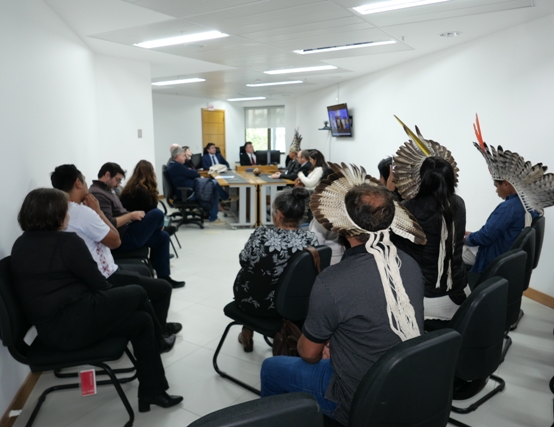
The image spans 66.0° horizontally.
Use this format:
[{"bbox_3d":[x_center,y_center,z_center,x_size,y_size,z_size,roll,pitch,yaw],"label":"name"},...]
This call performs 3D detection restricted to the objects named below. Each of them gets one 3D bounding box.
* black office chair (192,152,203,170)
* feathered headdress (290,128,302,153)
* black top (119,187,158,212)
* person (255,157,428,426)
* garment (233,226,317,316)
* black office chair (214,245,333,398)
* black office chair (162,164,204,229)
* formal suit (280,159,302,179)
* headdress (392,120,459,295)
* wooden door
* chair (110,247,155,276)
[{"bbox_3d":[-1.630,-0.622,8.813,0.600,1.180,0.600,2,9,15],"label":"black office chair"},{"bbox_3d":[0.375,-1.442,8.428,0.250,0.480,0.280,-2,9,-10],"label":"feathered headdress"},{"bbox_3d":[-1.690,-0.143,5.193,0.320,0.580,0.450,-5,10,-30],"label":"black top"},{"bbox_3d":[0.236,0.538,1.818,0.580,1.380,0.780,-9,14,-41],"label":"person"},{"bbox_3d":[-0.010,0.327,2.544,0.360,0.560,0.450,9,13,44],"label":"garment"},{"bbox_3d":[0.002,0.596,2.603,0.600,0.860,0.500,8,12,42],"label":"black office chair"},{"bbox_3d":[-1.600,-0.314,7.267,0.660,1.060,0.640,-4,11,-22],"label":"black office chair"},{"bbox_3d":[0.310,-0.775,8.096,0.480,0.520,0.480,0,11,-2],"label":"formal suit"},{"bbox_3d":[0.795,-0.049,2.270,0.400,0.900,0.320,-5,12,-25],"label":"headdress"},{"bbox_3d":[-1.670,-1.694,11.586,0.100,2.180,1.000,6,12,27],"label":"wooden door"},{"bbox_3d":[-1.588,0.336,4.223,0.600,0.860,0.500,-3,9,-16],"label":"chair"}]

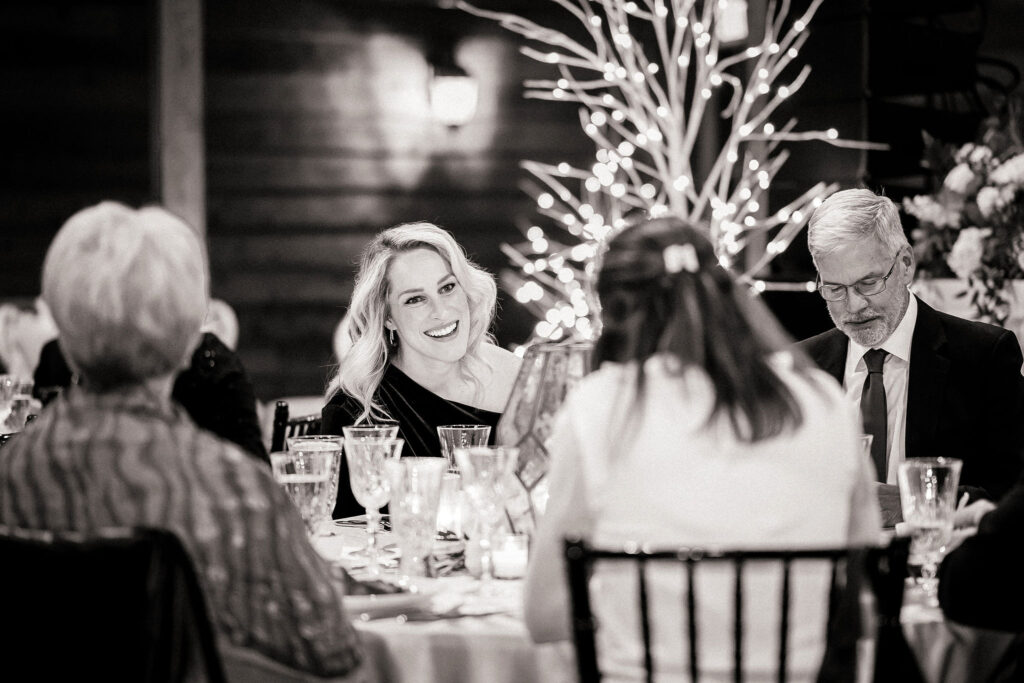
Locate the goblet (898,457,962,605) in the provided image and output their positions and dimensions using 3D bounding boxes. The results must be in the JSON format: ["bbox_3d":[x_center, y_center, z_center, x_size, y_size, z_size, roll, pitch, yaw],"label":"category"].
[{"bbox_3d":[0.557,0.247,3.220,0.085,0.185,0.085,0,2,0],"label":"goblet"}]

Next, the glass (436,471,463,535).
[{"bbox_3d":[-0.092,0.270,3.920,0.080,0.108,0.080,0,2,0],"label":"glass"}]

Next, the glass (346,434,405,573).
[{"bbox_3d":[-0.199,0.240,3.500,0.085,0.191,0.085,0,2,0],"label":"glass"}]

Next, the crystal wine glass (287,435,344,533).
[{"bbox_3d":[-0.289,0.240,3.560,0.085,0.189,0.085,0,2,0],"label":"crystal wine glass"}]

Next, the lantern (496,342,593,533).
[{"bbox_3d":[0.106,0.167,3.760,0.250,0.320,0.250,0,2,0],"label":"lantern"}]

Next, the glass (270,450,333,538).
[{"bbox_3d":[-0.293,0.249,3.370,0.085,0.182,0.085,0,2,0],"label":"glass"}]

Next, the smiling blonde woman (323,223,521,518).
[{"bbox_3d":[-0.153,0.428,4.320,0.480,1.270,0.700,-1,2,-11],"label":"smiling blonde woman"}]

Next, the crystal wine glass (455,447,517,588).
[{"bbox_3d":[-0.036,0.244,3.300,0.085,0.192,0.085,0,2,0],"label":"crystal wine glass"}]

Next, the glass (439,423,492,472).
[{"bbox_3d":[-0.077,0.232,3.850,0.086,0.187,0.086,0,2,0],"label":"glass"}]

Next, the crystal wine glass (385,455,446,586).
[{"bbox_3d":[-0.132,0.250,3.350,0.084,0.178,0.084,0,2,0],"label":"crystal wine glass"}]

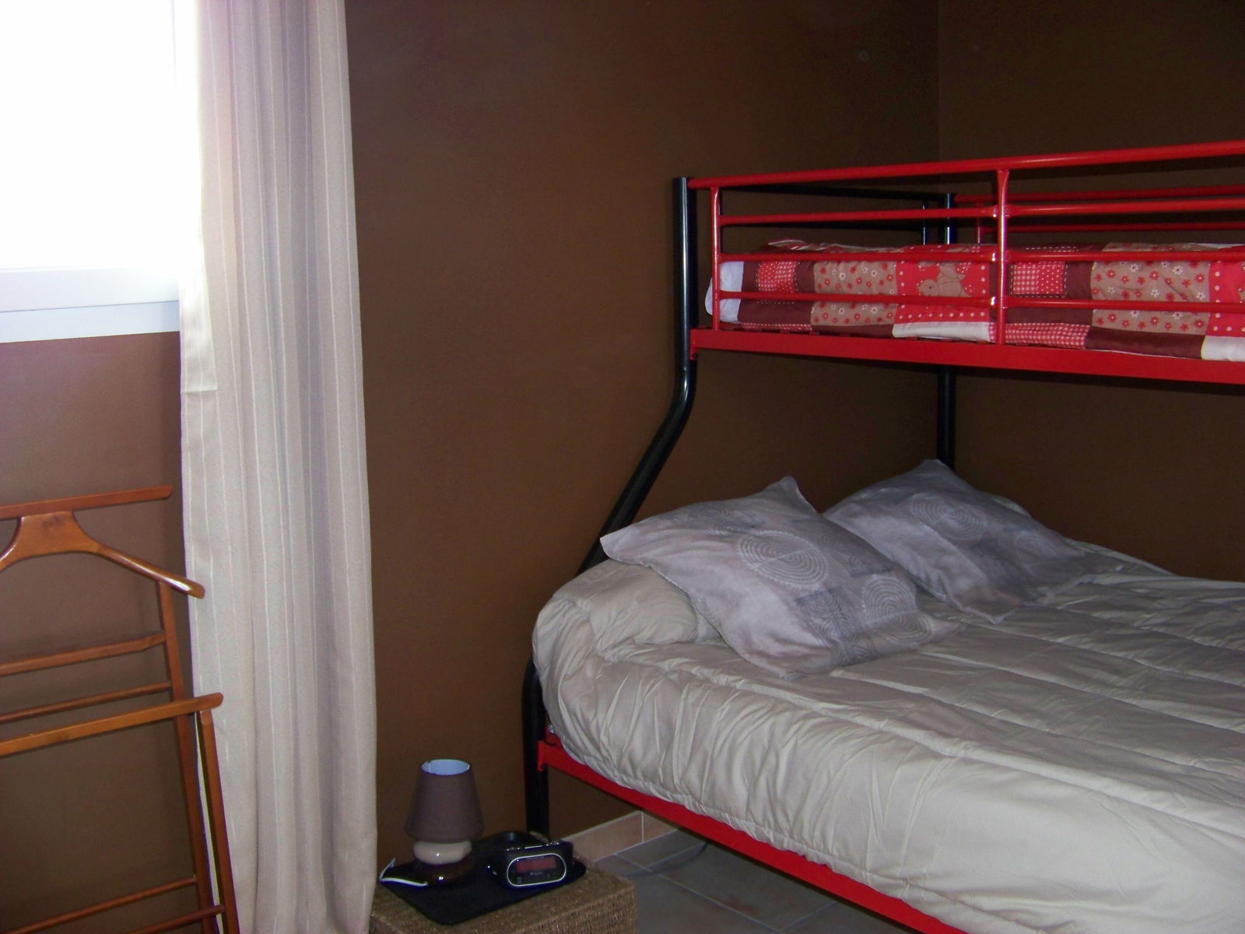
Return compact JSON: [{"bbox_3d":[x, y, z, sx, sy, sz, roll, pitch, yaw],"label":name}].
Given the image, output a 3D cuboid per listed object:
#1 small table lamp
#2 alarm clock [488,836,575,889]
[{"bbox_3d":[-0.327,0.652,2.383,0.144,0.211,0.144,-1,9,0],"label":"small table lamp"},{"bbox_3d":[-0.169,0.716,2.393,0.140,0.074,0.080,-3,10,-15],"label":"alarm clock"}]

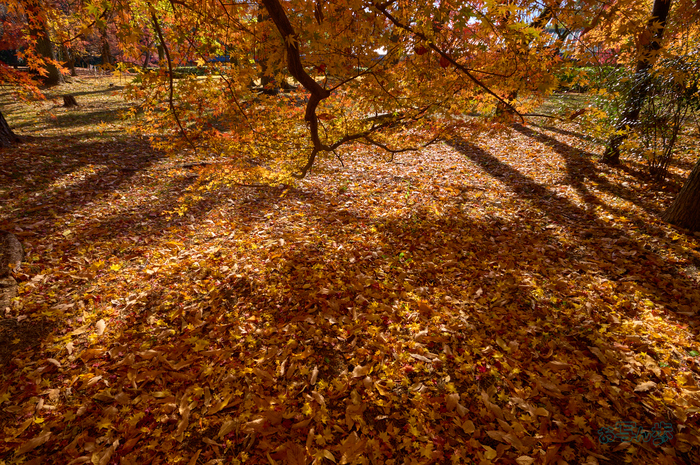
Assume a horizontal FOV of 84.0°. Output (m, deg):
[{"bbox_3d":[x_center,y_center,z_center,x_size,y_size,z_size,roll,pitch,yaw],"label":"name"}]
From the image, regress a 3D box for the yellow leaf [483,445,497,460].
[{"bbox_3d":[0.586,0.924,1.631,0.055,0.020,0.075,-8,25,-16],"label":"yellow leaf"}]

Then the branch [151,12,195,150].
[{"bbox_3d":[-1.074,-0.914,2.350,0.180,0.800,0.220,-10,26,-21],"label":"branch"}]

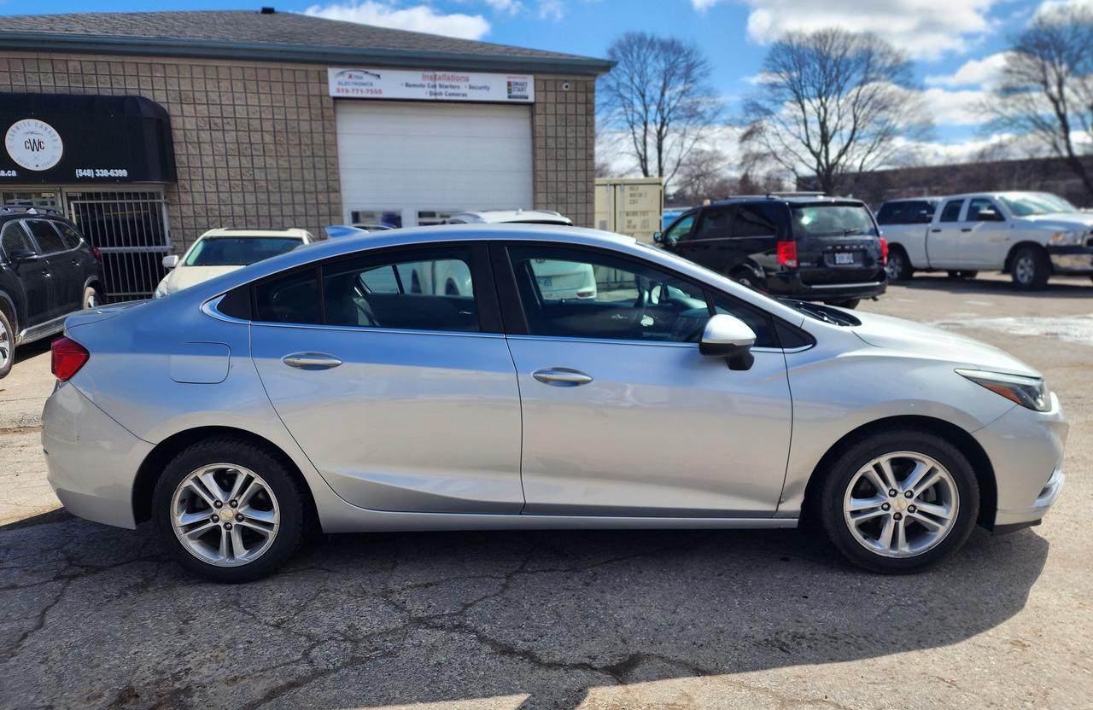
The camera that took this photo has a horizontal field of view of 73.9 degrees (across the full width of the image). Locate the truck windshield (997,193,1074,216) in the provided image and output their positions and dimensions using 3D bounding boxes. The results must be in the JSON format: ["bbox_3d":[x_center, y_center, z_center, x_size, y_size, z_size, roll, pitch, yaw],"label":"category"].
[{"bbox_3d":[9.660,-2.965,14.380,1.480,0.700,0.120,-4,-31,-17],"label":"truck windshield"}]

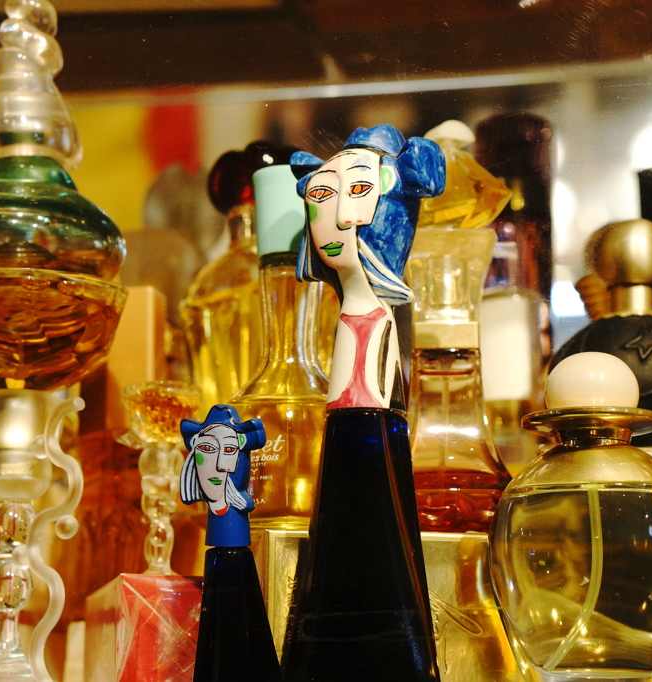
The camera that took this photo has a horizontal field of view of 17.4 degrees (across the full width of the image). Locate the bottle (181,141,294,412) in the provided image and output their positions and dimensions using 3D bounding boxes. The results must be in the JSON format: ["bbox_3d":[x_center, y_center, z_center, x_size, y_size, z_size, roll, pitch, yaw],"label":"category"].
[{"bbox_3d":[-0.021,-0.005,0.685,0.051,0.123,0.044,0,-11,0],"label":"bottle"}]

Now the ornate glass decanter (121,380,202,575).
[{"bbox_3d":[-0.048,0.041,0.620,0.024,0.060,0.023,0,-11,0],"label":"ornate glass decanter"}]

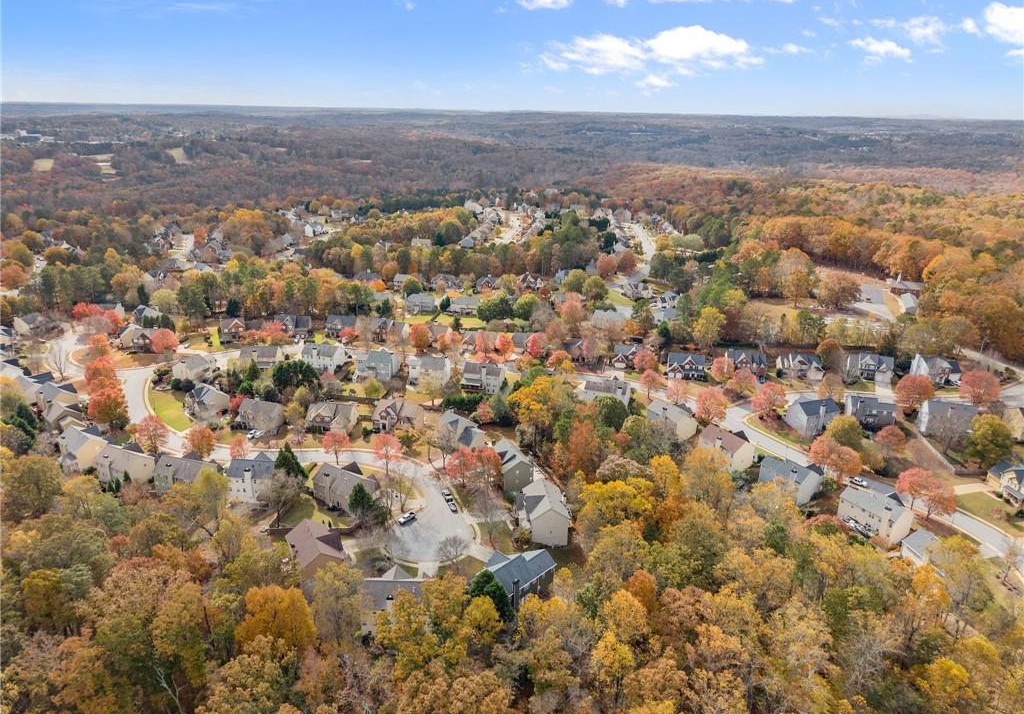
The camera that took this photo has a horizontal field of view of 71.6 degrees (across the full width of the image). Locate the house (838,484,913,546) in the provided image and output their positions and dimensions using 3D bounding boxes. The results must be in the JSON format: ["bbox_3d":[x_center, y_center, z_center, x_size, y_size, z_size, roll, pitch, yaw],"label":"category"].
[{"bbox_3d":[100.498,43.233,195.677,10.800,10.200,14.700,-11,23,-31],"label":"house"}]

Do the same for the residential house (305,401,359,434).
[{"bbox_3d":[-64.980,21.780,257.870,15.800,9.500,11.470,3,19,5],"label":"residential house"}]

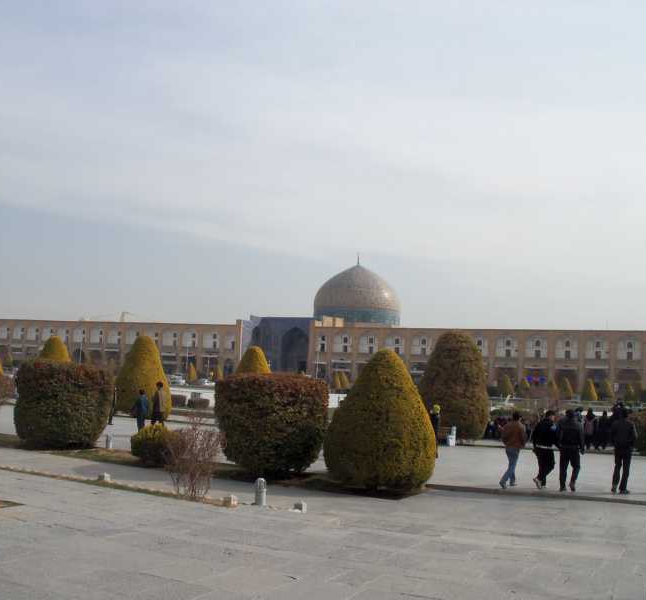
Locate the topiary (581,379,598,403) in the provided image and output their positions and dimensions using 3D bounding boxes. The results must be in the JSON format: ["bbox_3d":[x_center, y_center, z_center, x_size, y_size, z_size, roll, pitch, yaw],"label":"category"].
[{"bbox_3d":[37.299,12.712,113.000,2.200,3.300,2.200,3,-5,0],"label":"topiary"}]

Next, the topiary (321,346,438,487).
[{"bbox_3d":[1.166,2.422,16.700,2.250,2.800,2.250,2,-5,4],"label":"topiary"}]

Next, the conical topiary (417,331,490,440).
[{"bbox_3d":[4.953,3.250,30.700,2.700,4.050,2.700,2,-5,9],"label":"conical topiary"}]

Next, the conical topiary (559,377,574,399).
[{"bbox_3d":[36.123,13.129,120.000,2.050,3.300,2.050,3,-5,0],"label":"conical topiary"}]

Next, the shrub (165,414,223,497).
[{"bbox_3d":[-2.385,2.910,14.900,1.140,1.500,1.100,3,-5,0],"label":"shrub"}]

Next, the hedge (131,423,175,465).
[{"bbox_3d":[-3.958,3.334,19.000,1.100,0.980,1.100,4,-5,-12],"label":"hedge"}]

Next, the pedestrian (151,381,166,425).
[{"bbox_3d":[-6.203,3.934,30.500,0.550,1.720,0.450,4,-5,-14],"label":"pedestrian"}]

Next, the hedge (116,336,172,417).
[{"bbox_3d":[-7.878,3.408,35.500,2.450,3.550,2.450,4,-5,-12],"label":"hedge"}]

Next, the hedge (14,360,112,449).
[{"bbox_3d":[-7.343,2.960,22.800,2.720,2.370,2.600,3,-5,0],"label":"hedge"}]

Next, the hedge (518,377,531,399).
[{"bbox_3d":[27.900,12.406,112.000,1.950,2.750,1.950,1,-5,14],"label":"hedge"}]

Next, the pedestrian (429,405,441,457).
[{"bbox_3d":[3.393,3.967,24.400,0.420,1.640,0.470,2,-5,9],"label":"pedestrian"}]

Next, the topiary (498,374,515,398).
[{"bbox_3d":[24.141,11.558,107.000,2.100,3.200,2.100,1,-5,13],"label":"topiary"}]

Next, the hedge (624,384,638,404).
[{"bbox_3d":[43.717,13.435,115.000,2.000,2.900,2.000,3,-5,0],"label":"hedge"}]

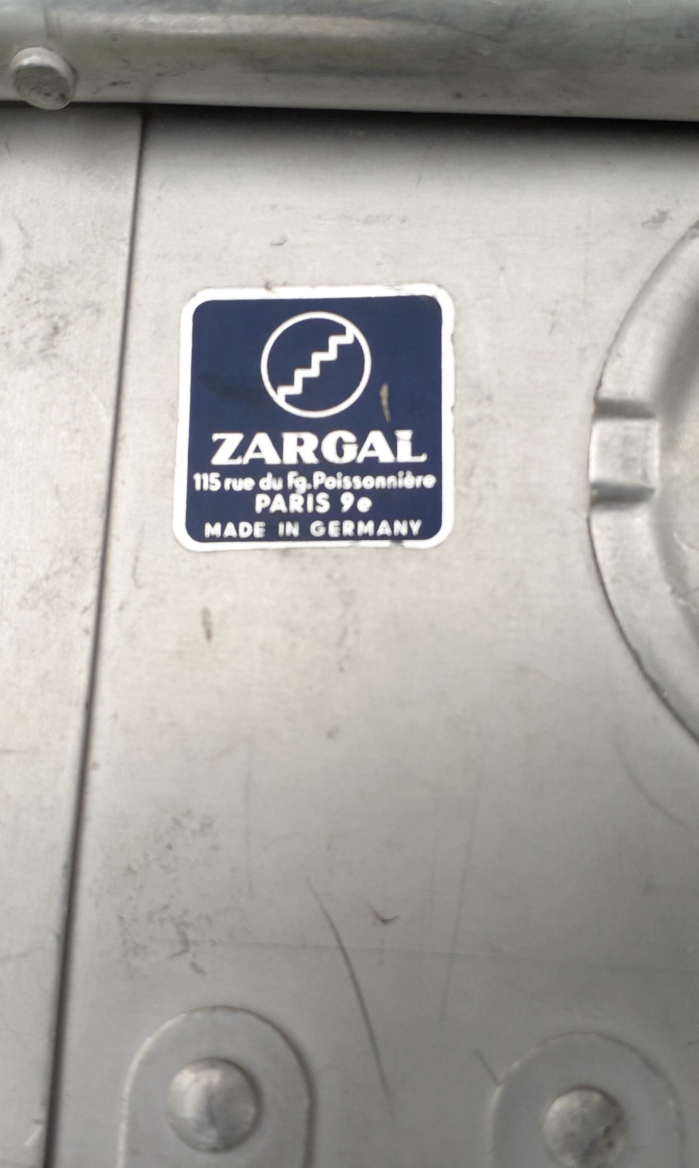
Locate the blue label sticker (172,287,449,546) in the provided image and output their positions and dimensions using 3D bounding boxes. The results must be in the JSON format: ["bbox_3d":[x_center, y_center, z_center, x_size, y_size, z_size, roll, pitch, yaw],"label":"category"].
[{"bbox_3d":[-0.004,-0.021,0.154,0.035,0.001,0.035,0,77,4],"label":"blue label sticker"}]

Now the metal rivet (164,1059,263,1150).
[{"bbox_3d":[-0.015,0.055,0.128,0.009,0.003,0.009,0,78,2],"label":"metal rivet"}]

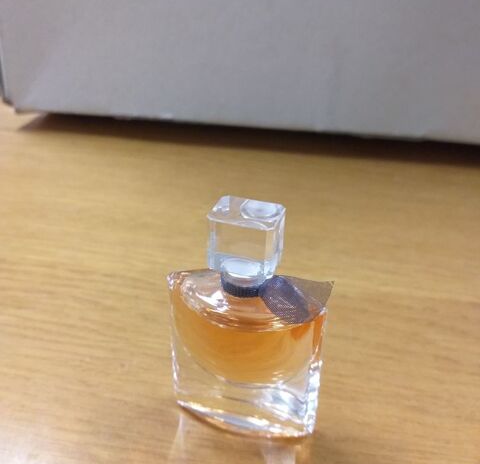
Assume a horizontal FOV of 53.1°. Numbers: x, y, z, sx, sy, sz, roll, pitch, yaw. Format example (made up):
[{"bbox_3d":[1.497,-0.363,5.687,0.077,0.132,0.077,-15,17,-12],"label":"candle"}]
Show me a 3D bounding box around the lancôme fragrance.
[{"bbox_3d":[0.001,0.021,0.107,0.036,0.055,0.015,9,27,16],"label":"lancôme fragrance"}]

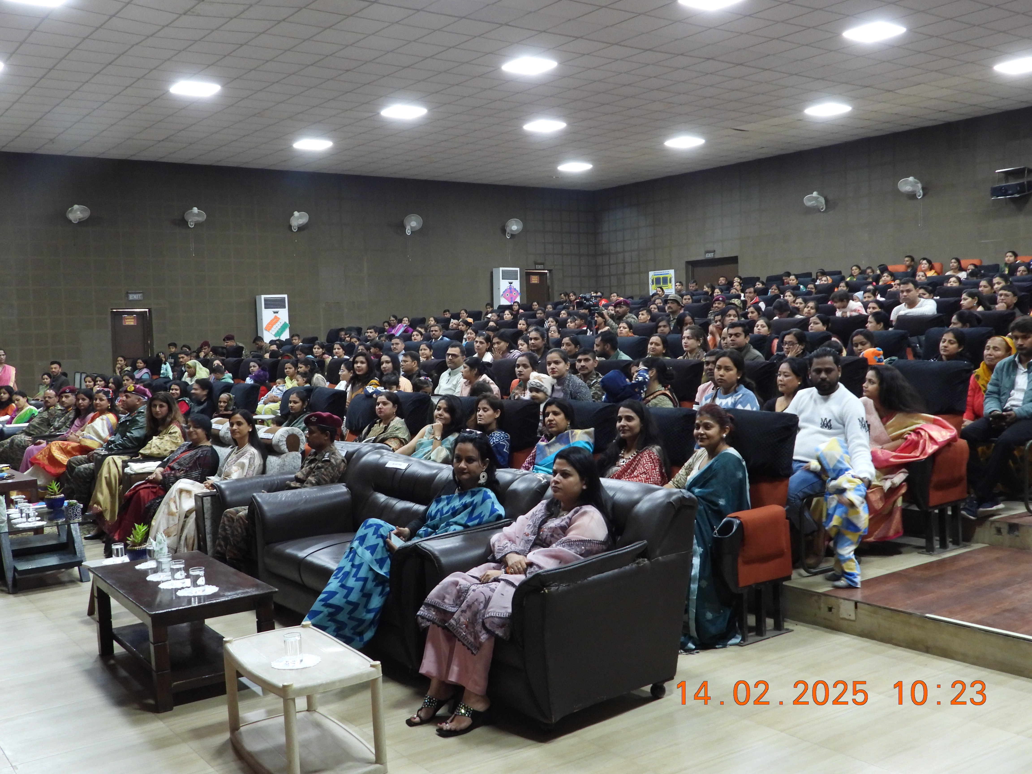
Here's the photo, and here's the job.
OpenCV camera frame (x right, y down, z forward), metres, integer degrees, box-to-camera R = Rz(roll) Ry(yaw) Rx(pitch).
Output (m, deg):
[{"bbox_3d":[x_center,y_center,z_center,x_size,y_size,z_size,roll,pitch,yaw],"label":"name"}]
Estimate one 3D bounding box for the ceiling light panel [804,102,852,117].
[{"bbox_3d":[5.652,-5.047,18.916,0.600,0.050,0.600,-4,4,-35],"label":"ceiling light panel"}]

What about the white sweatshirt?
[{"bbox_3d":[1.749,0.278,5.981,0.559,0.579,0.406,0,4,32],"label":"white sweatshirt"}]

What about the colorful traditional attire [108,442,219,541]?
[{"bbox_3d":[-2.575,0.829,7.735,0.920,0.850,0.620,-3,3,-15],"label":"colorful traditional attire"}]

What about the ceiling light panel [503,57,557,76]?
[{"bbox_3d":[0.187,-4.636,15.062,0.600,0.050,0.600,-4,4,-35],"label":"ceiling light panel"}]

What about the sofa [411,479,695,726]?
[{"bbox_3d":[0.136,0.876,4.606,0.914,0.874,0.955,-4,4,-35],"label":"sofa"}]

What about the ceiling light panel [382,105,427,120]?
[{"bbox_3d":[-1.936,-4.789,18.097,0.600,0.050,0.600,-4,4,-37],"label":"ceiling light panel"}]

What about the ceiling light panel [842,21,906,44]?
[{"bbox_3d":[4.751,-4.729,13.846,0.600,0.050,0.600,-4,4,-35],"label":"ceiling light panel"}]

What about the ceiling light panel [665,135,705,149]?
[{"bbox_3d":[3.582,-5.210,22.168,0.600,0.050,0.600,-4,4,-37],"label":"ceiling light panel"}]

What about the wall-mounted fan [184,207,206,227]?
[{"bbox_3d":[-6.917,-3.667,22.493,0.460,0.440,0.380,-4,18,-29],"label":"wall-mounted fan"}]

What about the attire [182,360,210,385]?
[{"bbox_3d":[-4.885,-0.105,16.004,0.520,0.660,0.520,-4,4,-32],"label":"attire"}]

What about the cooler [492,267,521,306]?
[{"bbox_3d":[-0.224,-2.138,27.112,0.612,1.870,0.340,-4,4,-35],"label":"cooler"}]

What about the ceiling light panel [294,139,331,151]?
[{"bbox_3d":[-4.055,-4.842,20.797,0.600,0.050,0.600,-4,4,-35],"label":"ceiling light panel"}]

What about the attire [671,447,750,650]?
[{"bbox_3d":[0.972,0.851,5.573,0.680,1.000,0.520,-5,4,-41],"label":"attire"}]

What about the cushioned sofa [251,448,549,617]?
[{"bbox_3d":[-0.699,0.846,5.770,0.904,0.853,1.930,-4,4,-35],"label":"cushioned sofa"}]

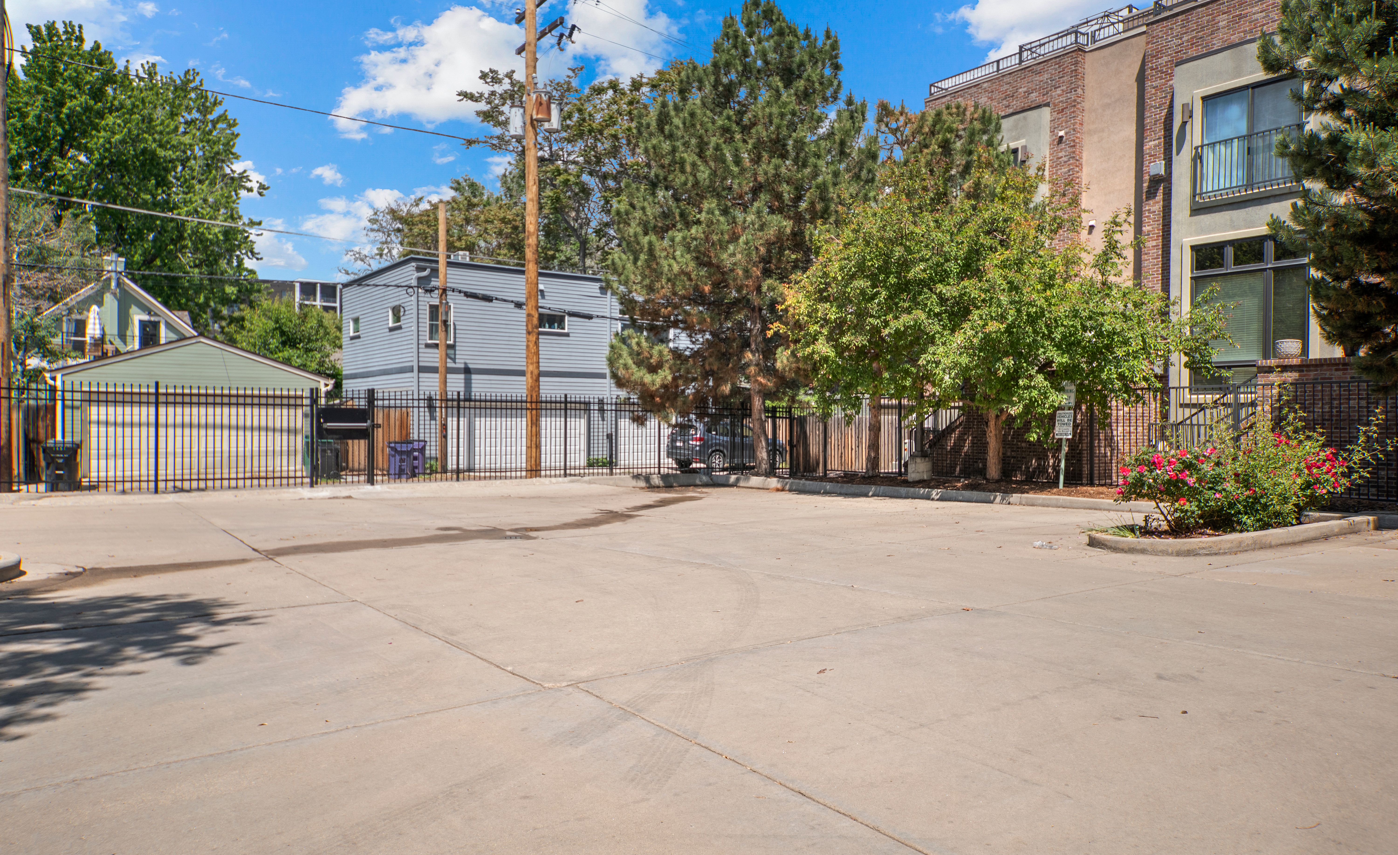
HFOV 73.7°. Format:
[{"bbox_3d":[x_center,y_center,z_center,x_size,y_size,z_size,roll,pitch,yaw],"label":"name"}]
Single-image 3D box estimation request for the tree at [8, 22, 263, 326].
[{"bbox_3d":[-28.000,-9.500,46.500,12.000,21.000,12.000,0,1,0],"label":"tree"}]

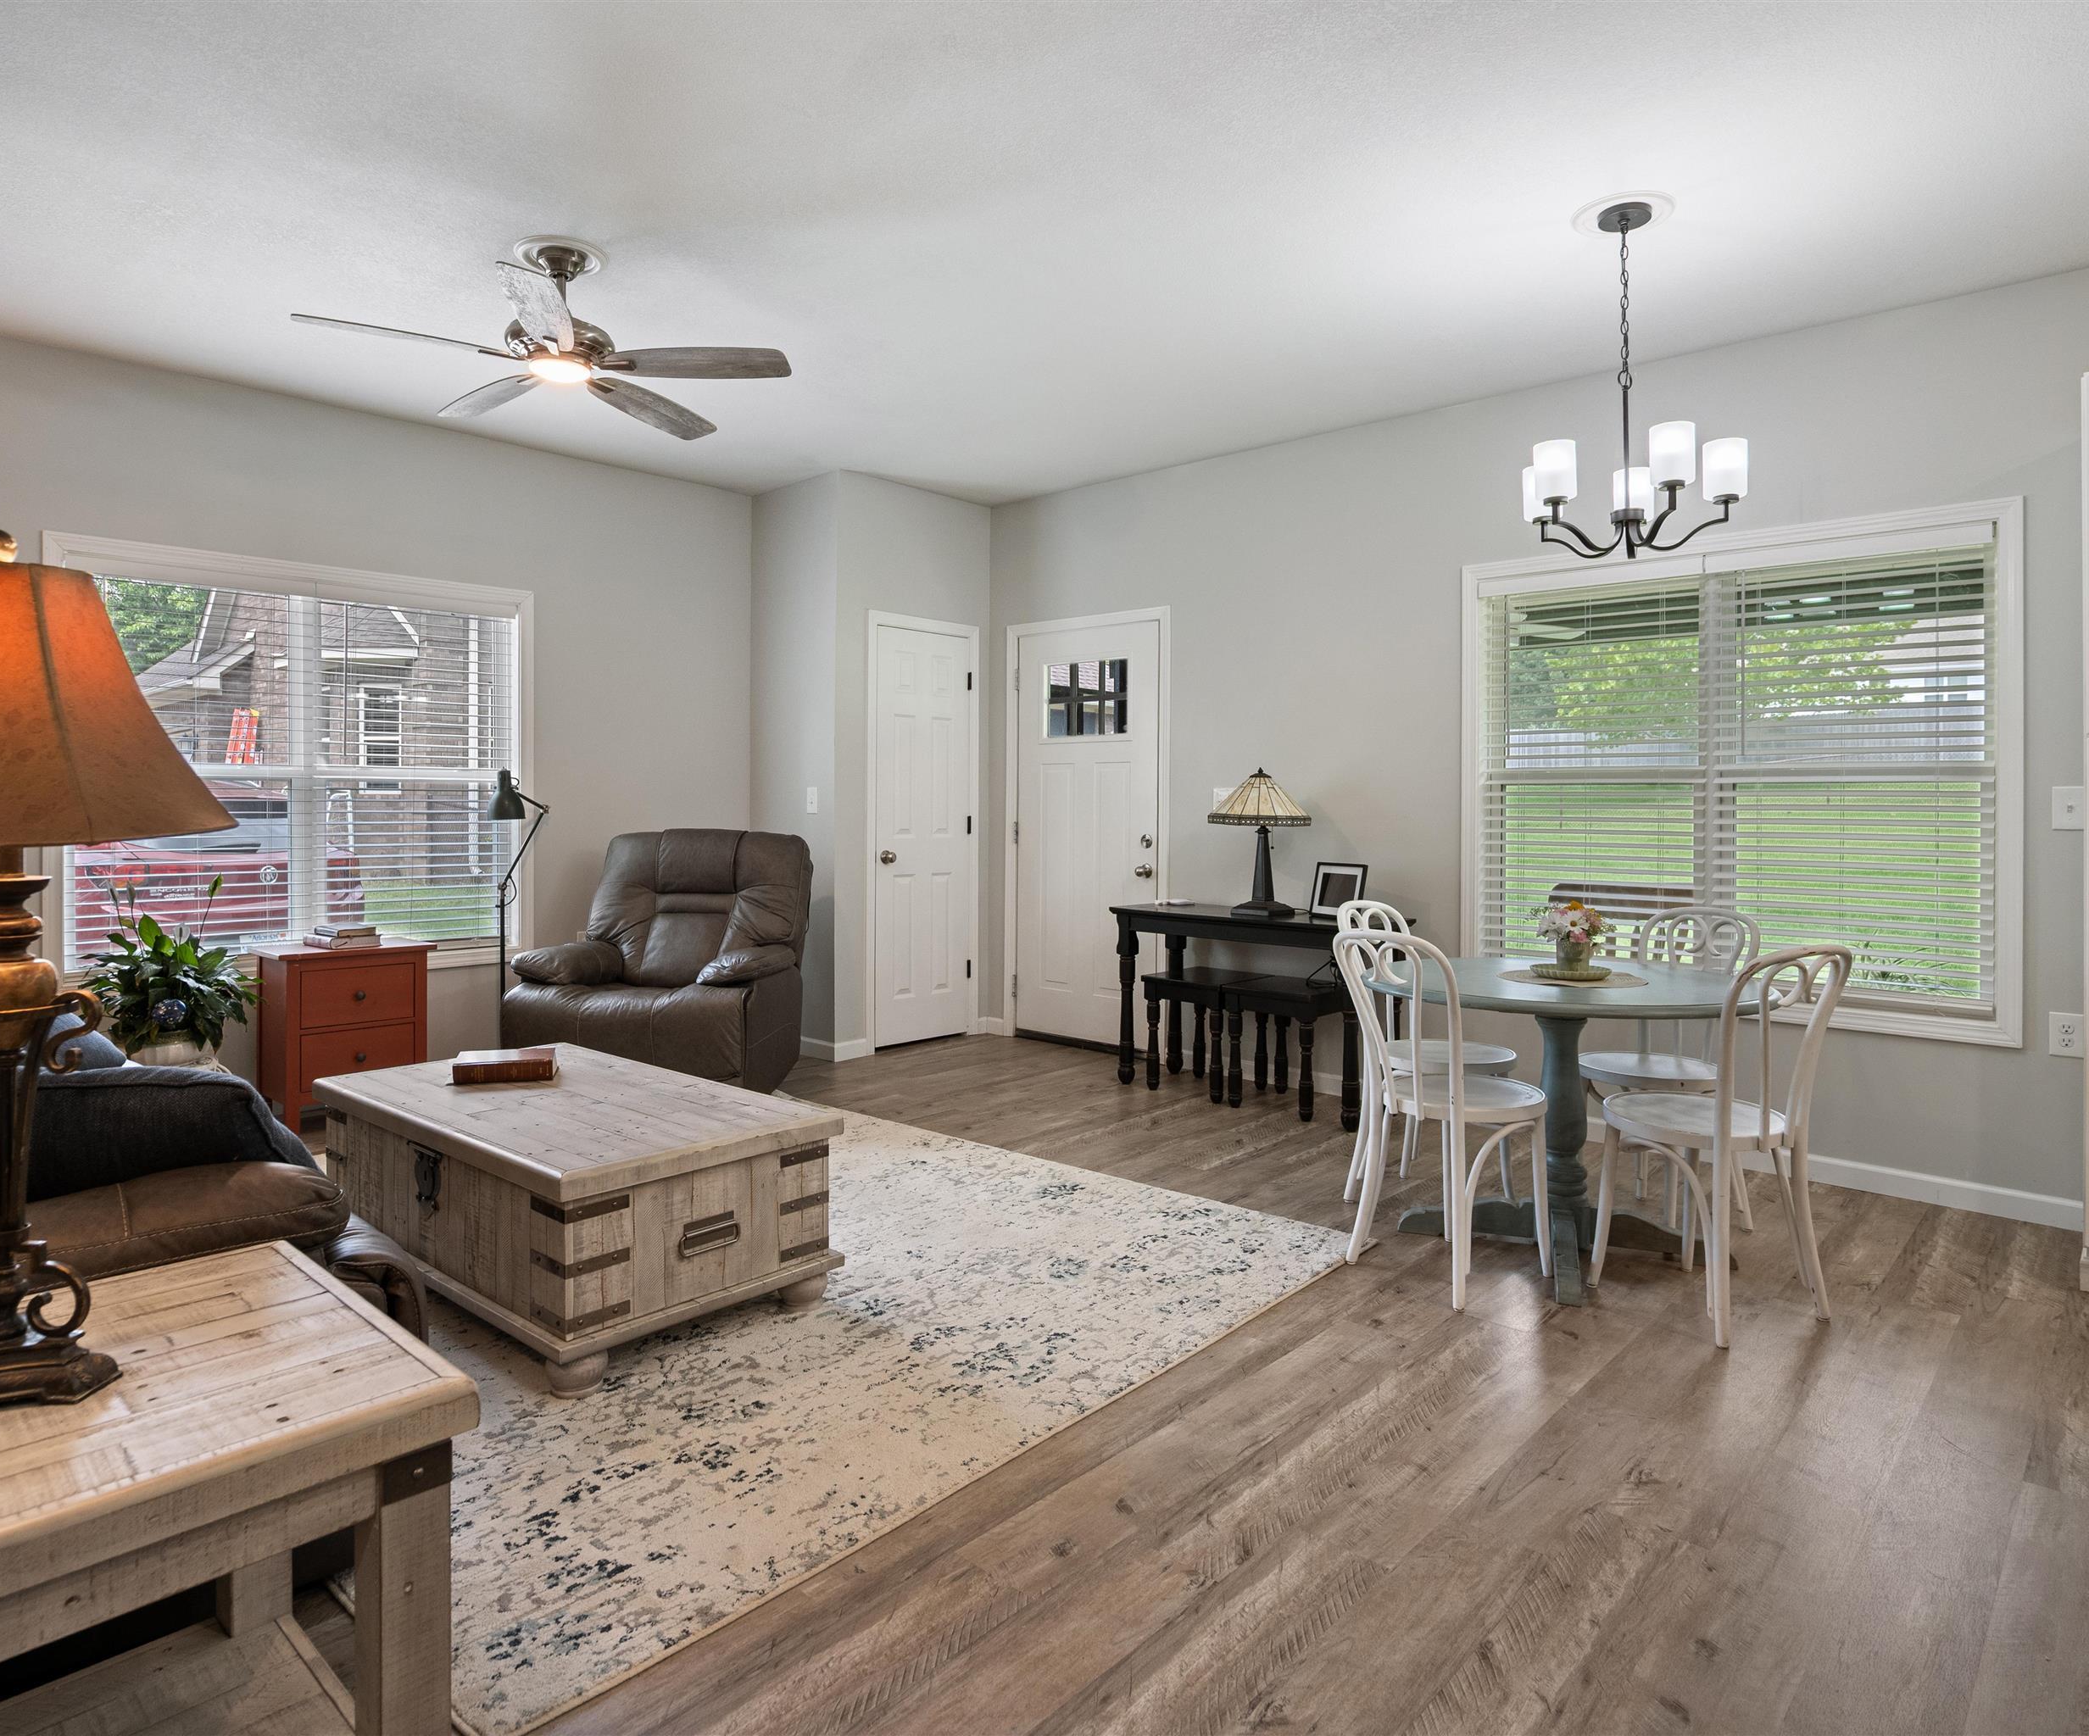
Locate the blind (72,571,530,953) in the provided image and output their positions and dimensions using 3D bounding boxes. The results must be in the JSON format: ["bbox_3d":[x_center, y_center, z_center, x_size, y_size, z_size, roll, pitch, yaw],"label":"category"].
[{"bbox_3d":[-2.790,-0.362,4.451,0.080,1.410,1.500,2,4,41],"label":"blind"}]

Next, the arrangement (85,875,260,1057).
[{"bbox_3d":[-2.908,0.347,3.860,0.540,0.640,0.500,-3,4,-37],"label":"arrangement"}]

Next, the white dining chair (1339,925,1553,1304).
[{"bbox_3d":[1.071,0.615,3.063,0.480,0.915,0.420,-2,4,-32],"label":"white dining chair"}]

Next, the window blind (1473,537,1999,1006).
[{"bbox_3d":[2.242,-0.334,3.940,1.530,1.450,0.080,2,4,41],"label":"window blind"}]

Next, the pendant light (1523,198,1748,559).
[{"bbox_3d":[1.515,-1.240,2.990,0.580,0.870,0.580,2,4,42],"label":"pendant light"}]

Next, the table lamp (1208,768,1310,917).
[{"bbox_3d":[0.893,-0.102,4.766,0.430,0.610,0.430,0,3,0],"label":"table lamp"}]

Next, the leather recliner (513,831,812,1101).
[{"bbox_3d":[-1.548,0.399,4.882,1.000,1.070,0.970,0,3,5],"label":"leather recliner"}]

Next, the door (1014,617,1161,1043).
[{"bbox_3d":[0.201,-0.156,5.744,0.900,2.050,0.060,2,4,41],"label":"door"}]

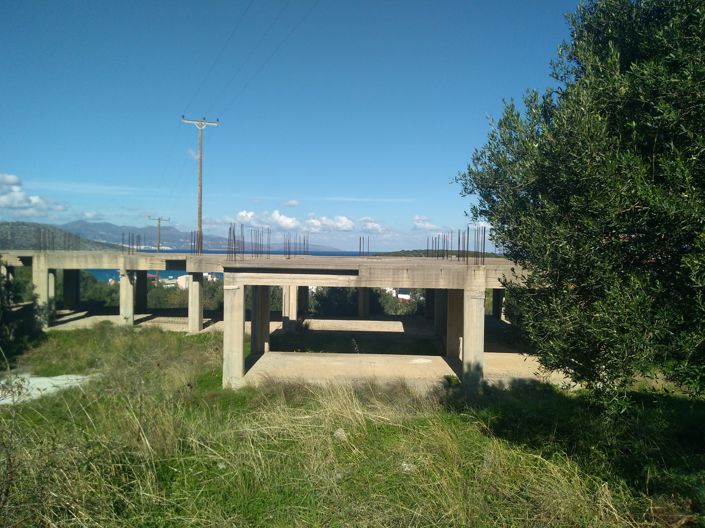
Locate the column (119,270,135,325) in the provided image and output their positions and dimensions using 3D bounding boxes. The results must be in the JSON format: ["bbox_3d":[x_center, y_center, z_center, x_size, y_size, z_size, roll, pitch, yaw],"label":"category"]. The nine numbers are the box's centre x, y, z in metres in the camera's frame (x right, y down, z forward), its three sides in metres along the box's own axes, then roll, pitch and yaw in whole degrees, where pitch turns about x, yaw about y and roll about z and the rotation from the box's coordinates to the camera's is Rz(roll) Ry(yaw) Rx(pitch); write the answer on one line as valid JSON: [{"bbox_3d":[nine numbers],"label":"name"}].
[{"bbox_3d":[-9.360,1.373,22.057,0.420,2.420,0.420,1,1,2],"label":"column"}]

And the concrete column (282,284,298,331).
[{"bbox_3d":[-2.446,1.477,20.942,0.480,2.450,0.450,1,1,2],"label":"concrete column"}]

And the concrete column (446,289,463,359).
[{"bbox_3d":[3.317,1.657,16.792,0.450,2.450,0.450,1,1,2],"label":"concrete column"}]

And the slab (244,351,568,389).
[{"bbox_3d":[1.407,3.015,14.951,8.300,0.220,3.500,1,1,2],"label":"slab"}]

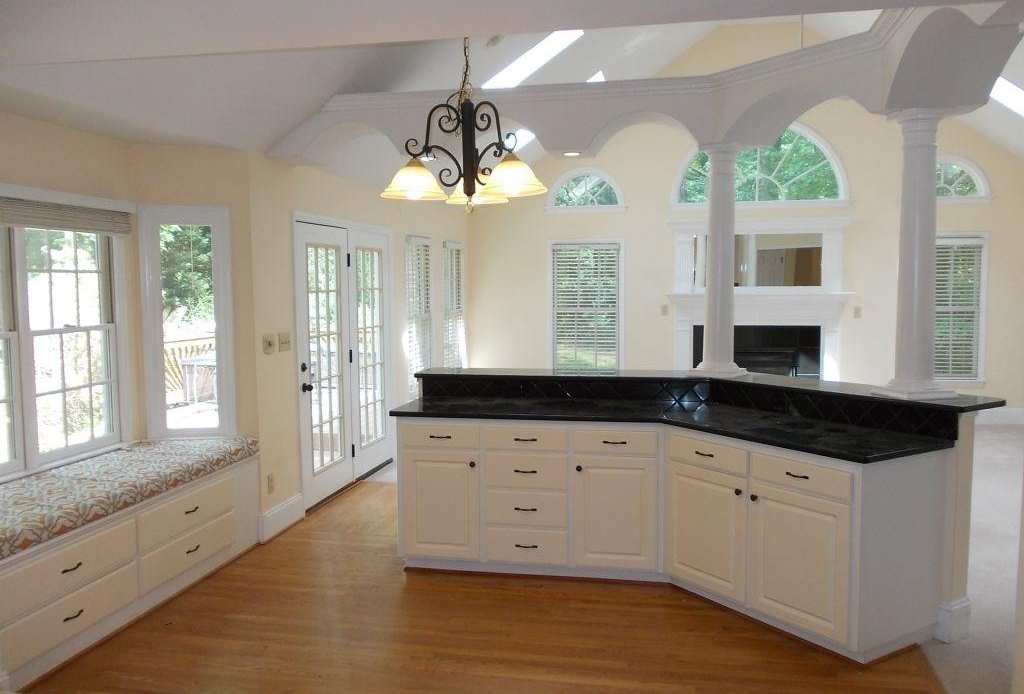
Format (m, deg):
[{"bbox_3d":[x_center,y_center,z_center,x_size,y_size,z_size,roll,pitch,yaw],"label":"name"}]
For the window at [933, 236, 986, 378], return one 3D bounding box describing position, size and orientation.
[{"bbox_3d":[4.547,-0.414,8.825,0.790,1.480,0.060,1,5,12],"label":"window"}]

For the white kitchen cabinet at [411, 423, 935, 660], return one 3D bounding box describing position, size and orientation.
[{"bbox_3d":[0.683,0.834,4.429,2.810,0.876,1.165,2,6,26],"label":"white kitchen cabinet"}]

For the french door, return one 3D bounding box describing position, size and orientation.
[{"bbox_3d":[-1.365,0.060,6.869,0.140,2.153,2.068,0,4,10],"label":"french door"}]

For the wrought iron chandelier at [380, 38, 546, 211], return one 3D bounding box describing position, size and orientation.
[{"bbox_3d":[-0.168,-0.784,2.919,0.580,0.620,0.580,0,4,10],"label":"wrought iron chandelier"}]

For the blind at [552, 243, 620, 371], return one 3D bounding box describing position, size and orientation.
[{"bbox_3d":[0.863,-0.453,9.623,0.790,1.480,0.060,1,5,12],"label":"blind"}]

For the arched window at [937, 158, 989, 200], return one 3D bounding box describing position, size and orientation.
[{"bbox_3d":[4.529,-1.773,8.698,0.890,0.460,0.080,1,5,12],"label":"arched window"}]

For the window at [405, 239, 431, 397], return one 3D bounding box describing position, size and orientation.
[{"bbox_3d":[-0.907,-0.311,8.152,0.080,1.550,0.790,1,5,12],"label":"window"}]

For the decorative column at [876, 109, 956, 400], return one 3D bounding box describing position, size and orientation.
[{"bbox_3d":[1.928,-0.430,3.929,0.275,1.330,0.275,-1,5,-10],"label":"decorative column"}]

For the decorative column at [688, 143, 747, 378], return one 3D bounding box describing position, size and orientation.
[{"bbox_3d":[1.191,-0.495,4.771,0.275,1.325,0.275,3,6,35],"label":"decorative column"}]

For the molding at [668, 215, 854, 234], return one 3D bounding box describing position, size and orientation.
[{"bbox_3d":[2.942,-1.451,9.862,2.122,0.194,0.180,0,4,10],"label":"molding"}]

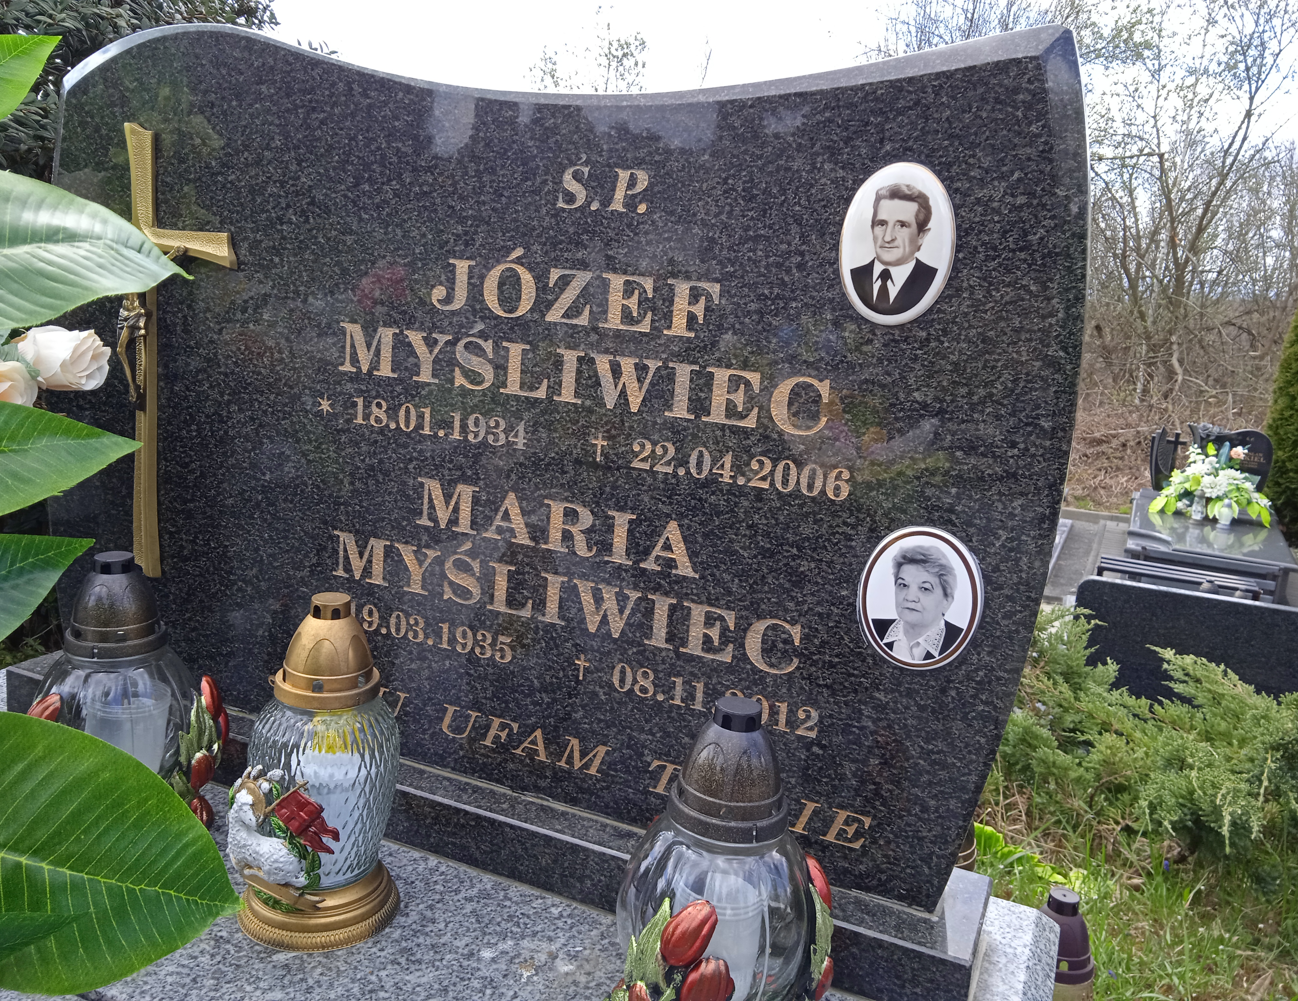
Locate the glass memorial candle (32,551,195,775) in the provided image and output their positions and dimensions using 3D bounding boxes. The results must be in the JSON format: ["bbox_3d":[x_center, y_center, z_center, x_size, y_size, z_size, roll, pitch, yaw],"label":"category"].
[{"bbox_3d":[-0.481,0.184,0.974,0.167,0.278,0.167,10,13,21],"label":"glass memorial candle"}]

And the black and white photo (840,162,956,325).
[{"bbox_3d":[0.192,-0.198,0.836,0.088,0.124,0.010,10,12,21],"label":"black and white photo"}]

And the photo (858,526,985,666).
[{"bbox_3d":[0.218,0.080,0.870,0.095,0.117,0.010,10,12,21],"label":"photo"}]

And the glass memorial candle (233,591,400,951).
[{"bbox_3d":[-0.276,0.217,0.906,0.138,0.279,0.150,5,12,-1],"label":"glass memorial candle"}]

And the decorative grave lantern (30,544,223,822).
[{"bbox_3d":[-0.481,0.184,0.974,0.184,0.278,0.182,10,13,21],"label":"decorative grave lantern"}]

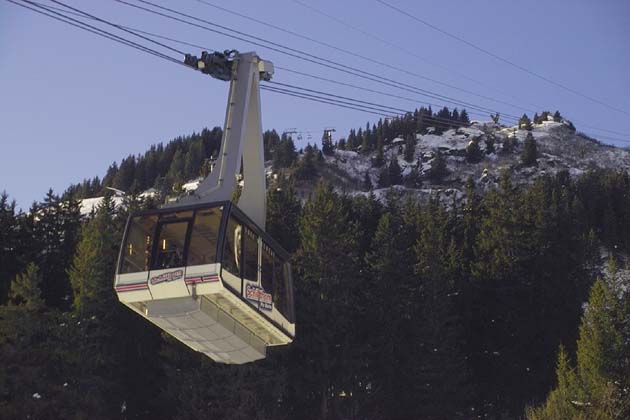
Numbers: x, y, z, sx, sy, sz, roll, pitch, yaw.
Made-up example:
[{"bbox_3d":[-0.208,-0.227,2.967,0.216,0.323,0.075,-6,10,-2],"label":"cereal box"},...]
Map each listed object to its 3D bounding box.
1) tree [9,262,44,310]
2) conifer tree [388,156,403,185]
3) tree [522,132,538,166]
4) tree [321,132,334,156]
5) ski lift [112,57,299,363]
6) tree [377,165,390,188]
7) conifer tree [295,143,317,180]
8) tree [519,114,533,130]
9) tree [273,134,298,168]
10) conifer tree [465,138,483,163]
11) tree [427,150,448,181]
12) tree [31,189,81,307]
[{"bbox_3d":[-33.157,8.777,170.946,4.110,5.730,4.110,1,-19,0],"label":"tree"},{"bbox_3d":[31.224,-15.339,576.918,5.410,11.620,5.410,1,-19,0],"label":"conifer tree"},{"bbox_3d":[88.739,-24.941,612.486,6.560,15.060,6.560,1,-19,0],"label":"tree"},{"bbox_3d":[5.225,-27.395,621.782,5.840,10.790,5.840,1,-19,0],"label":"tree"},{"bbox_3d":[-2.798,-0.672,41.835,2.950,8.670,5.980,-5,-20,17],"label":"ski lift"},{"bbox_3d":[26.325,-12.888,571.626,5.370,9.850,5.370,1,-19,0],"label":"tree"},{"bbox_3d":[-3.656,-18.311,572.450,8.430,14.840,8.430,1,-19,0],"label":"conifer tree"},{"bbox_3d":[93.585,-38.908,661.271,6.210,7.700,6.210,1,-19,0],"label":"tree"},{"bbox_3d":[-12.148,-23.327,592.400,9.520,14.540,9.520,1,-19,0],"label":"tree"},{"bbox_3d":[65.189,-24.486,611.752,7.380,10.610,7.380,1,-19,0],"label":"conifer tree"},{"bbox_3d":[48.770,-17.600,587.374,7.870,14.380,7.870,1,-19,0],"label":"tree"},{"bbox_3d":[-31.841,4.502,182.506,6.050,15.180,6.050,1,-19,0],"label":"tree"}]

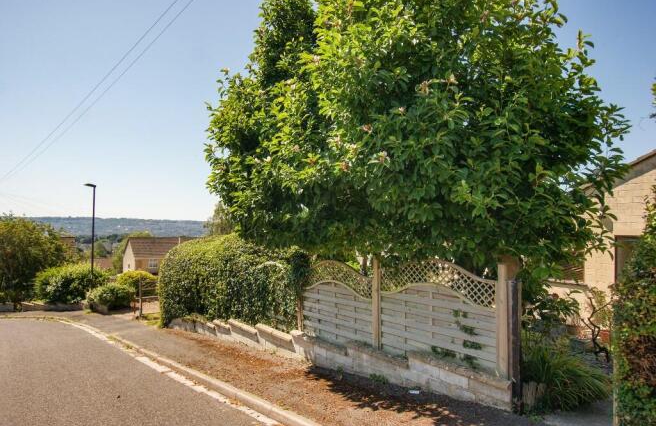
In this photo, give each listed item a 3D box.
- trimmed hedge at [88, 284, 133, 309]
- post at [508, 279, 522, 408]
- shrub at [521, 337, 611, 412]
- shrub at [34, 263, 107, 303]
[{"bbox_3d":[-8.452,3.272,15.600,1.650,0.980,1.350,-1,-2,37],"label":"trimmed hedge"},{"bbox_3d":[2.069,1.446,4.420,0.105,1.440,0.105,1,-2,-43],"label":"post"},{"bbox_3d":[2.817,1.856,4.750,0.950,0.700,0.880,-1,-2,37],"label":"shrub"},{"bbox_3d":[-11.122,3.106,17.400,2.800,1.650,2.000,0,-1,-6],"label":"shrub"}]

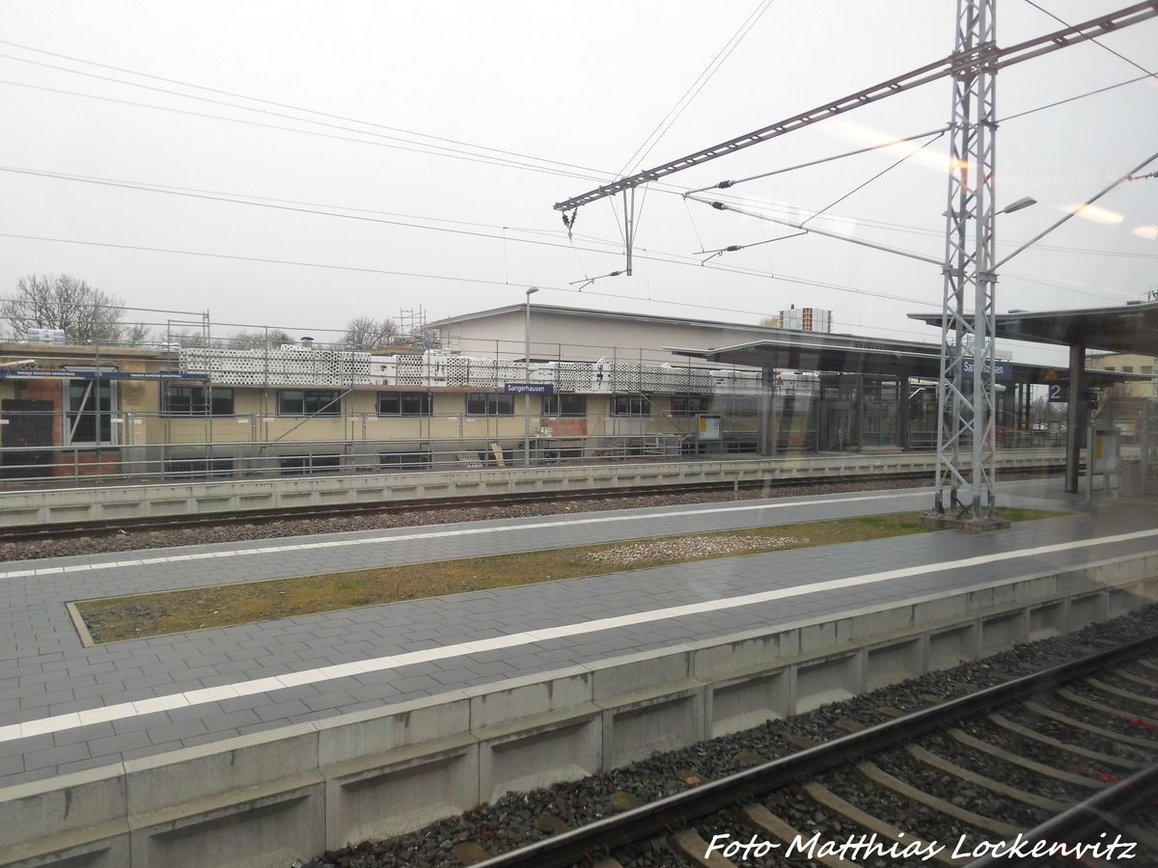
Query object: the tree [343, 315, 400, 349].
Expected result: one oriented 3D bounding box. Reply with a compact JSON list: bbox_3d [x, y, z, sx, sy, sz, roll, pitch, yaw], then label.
[{"bbox_3d":[-17.600,-4.700,68.000,5.600,10.600,5.500,0,1,0],"label":"tree"}]

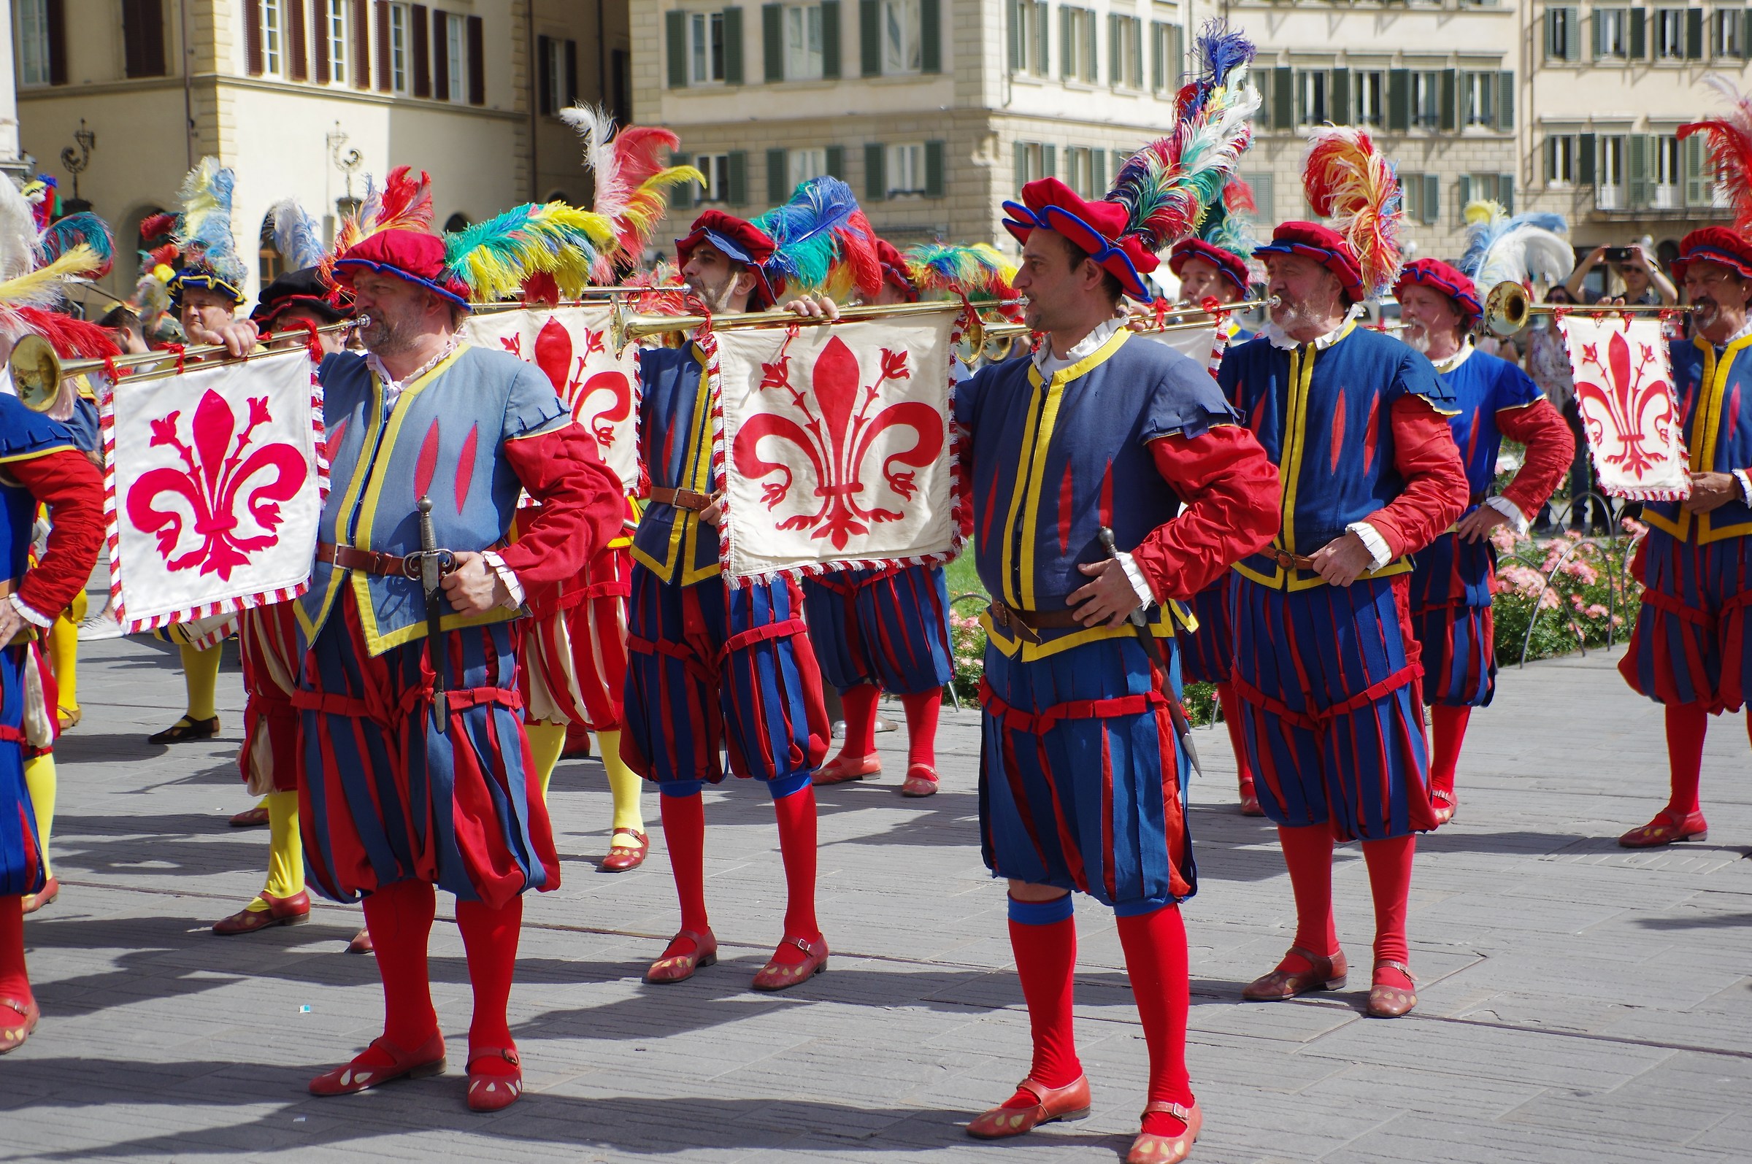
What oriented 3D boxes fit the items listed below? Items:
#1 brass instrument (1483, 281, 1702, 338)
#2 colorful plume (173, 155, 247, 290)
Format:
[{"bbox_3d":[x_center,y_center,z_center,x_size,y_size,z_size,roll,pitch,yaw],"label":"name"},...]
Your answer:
[{"bbox_3d":[2.056,-0.769,9.160,0.820,0.150,0.145,-5,6,-36],"label":"brass instrument"},{"bbox_3d":[-2.555,-1.381,12.500,0.260,0.500,0.240,1,5,20],"label":"colorful plume"}]

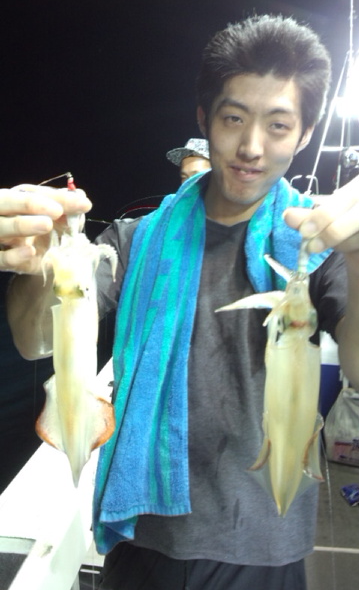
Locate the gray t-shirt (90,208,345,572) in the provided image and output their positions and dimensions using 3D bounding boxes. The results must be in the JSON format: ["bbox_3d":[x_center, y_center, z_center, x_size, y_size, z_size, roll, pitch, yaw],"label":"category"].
[{"bbox_3d":[0.073,0.142,0.860,0.450,0.610,0.260,1,9,5],"label":"gray t-shirt"}]

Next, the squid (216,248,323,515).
[{"bbox_3d":[0.086,0.089,0.457,0.102,0.265,0.055,1,9,7],"label":"squid"}]

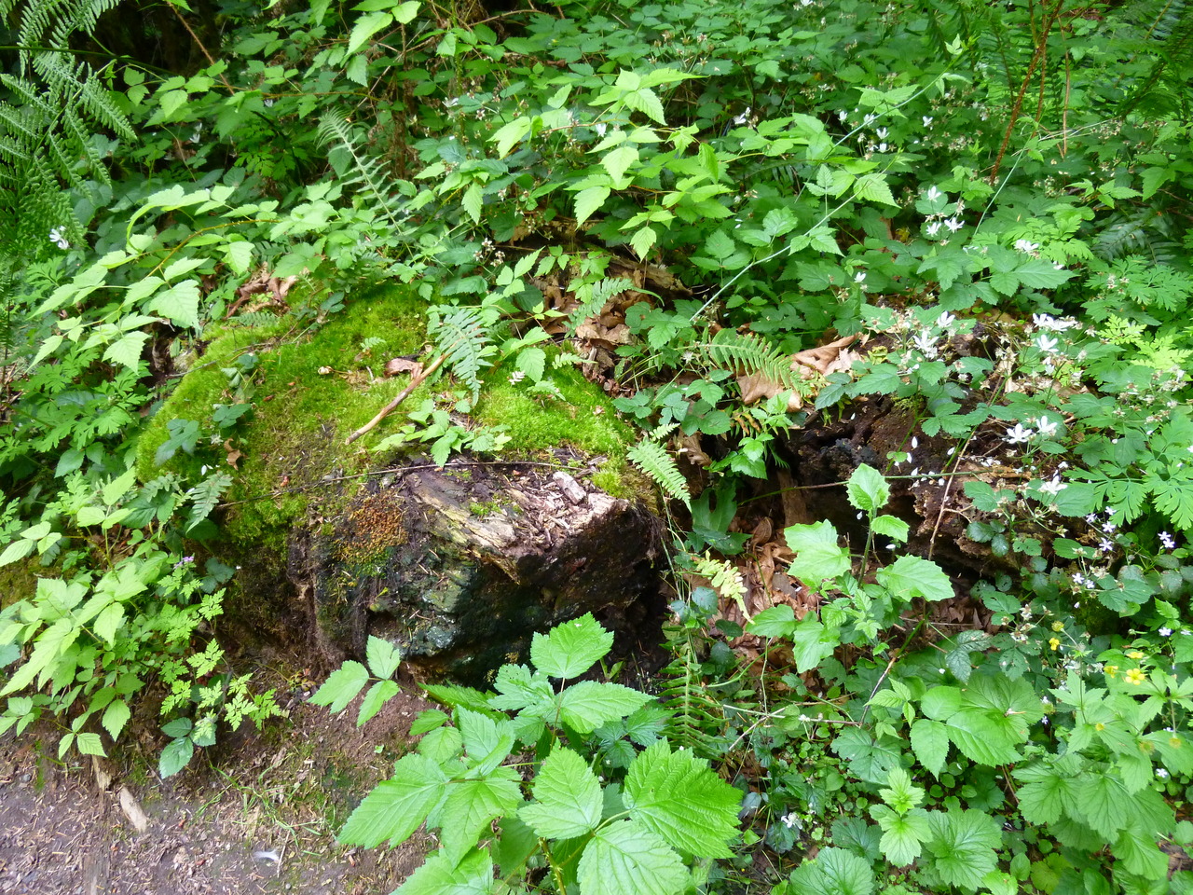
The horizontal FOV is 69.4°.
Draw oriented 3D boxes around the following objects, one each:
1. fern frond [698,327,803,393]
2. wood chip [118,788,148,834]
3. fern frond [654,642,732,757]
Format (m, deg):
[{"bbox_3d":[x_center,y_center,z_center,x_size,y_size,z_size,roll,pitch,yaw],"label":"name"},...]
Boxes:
[{"bbox_3d":[0.292,-0.164,1.640,0.215,0.045,0.100,20,38,12],"label":"fern frond"},{"bbox_3d":[-0.807,0.628,1.497,0.030,0.016,0.108,-25,41,-33],"label":"wood chip"},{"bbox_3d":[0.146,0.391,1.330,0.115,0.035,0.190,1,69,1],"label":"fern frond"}]

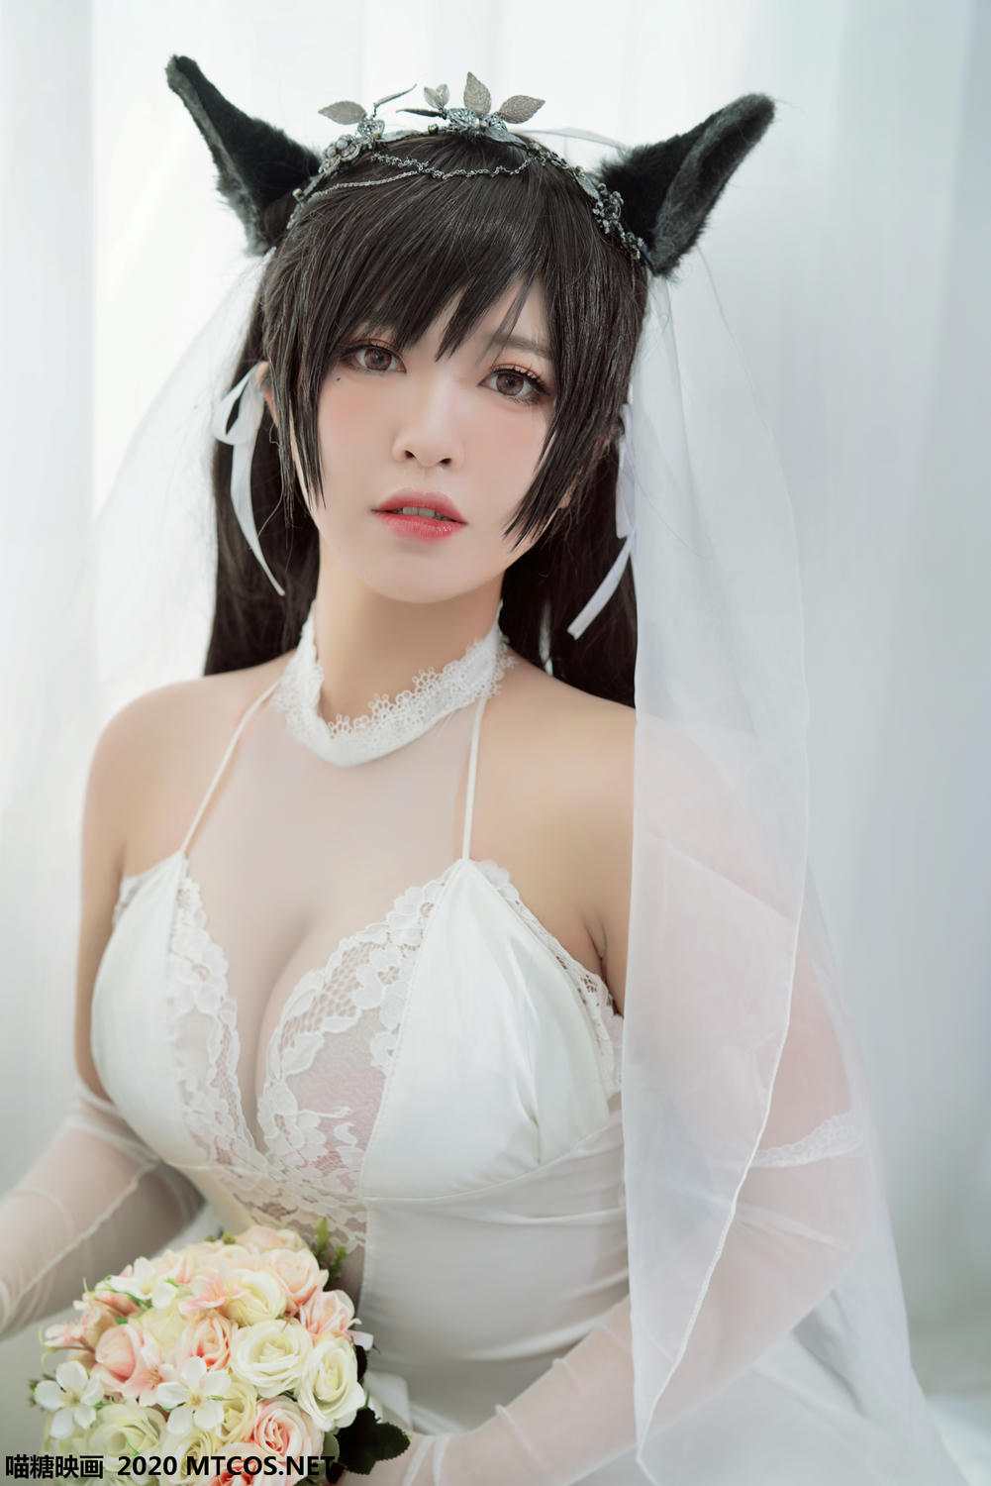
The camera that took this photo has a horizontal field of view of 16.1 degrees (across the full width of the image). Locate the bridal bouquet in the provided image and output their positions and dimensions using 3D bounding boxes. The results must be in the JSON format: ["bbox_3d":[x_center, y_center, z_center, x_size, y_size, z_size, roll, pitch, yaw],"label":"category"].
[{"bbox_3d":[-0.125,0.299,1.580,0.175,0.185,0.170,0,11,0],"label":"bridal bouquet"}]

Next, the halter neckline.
[{"bbox_3d":[-0.047,-0.030,1.660,0.117,0.065,0.115,0,11,0],"label":"halter neckline"}]

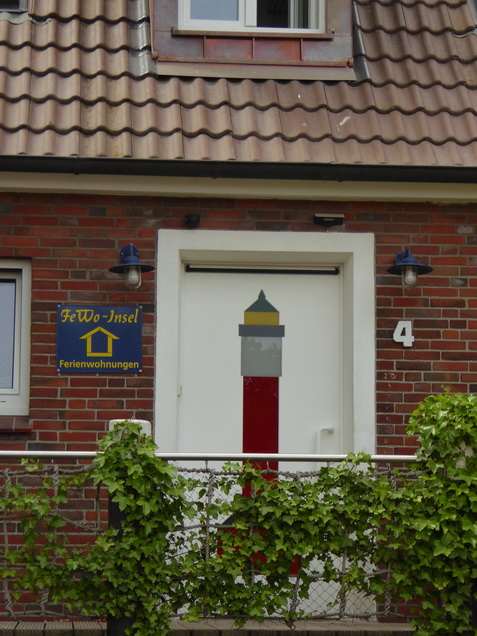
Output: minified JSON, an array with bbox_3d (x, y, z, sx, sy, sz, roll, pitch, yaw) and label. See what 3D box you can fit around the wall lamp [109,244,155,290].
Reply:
[{"bbox_3d":[-0.618,-0.304,11.322,0.265,0.270,0.310,1,-8,-7],"label":"wall lamp"}]

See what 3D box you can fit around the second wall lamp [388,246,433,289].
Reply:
[{"bbox_3d":[1.012,-0.292,11.537,0.265,0.270,0.310,1,-8,-7],"label":"second wall lamp"}]

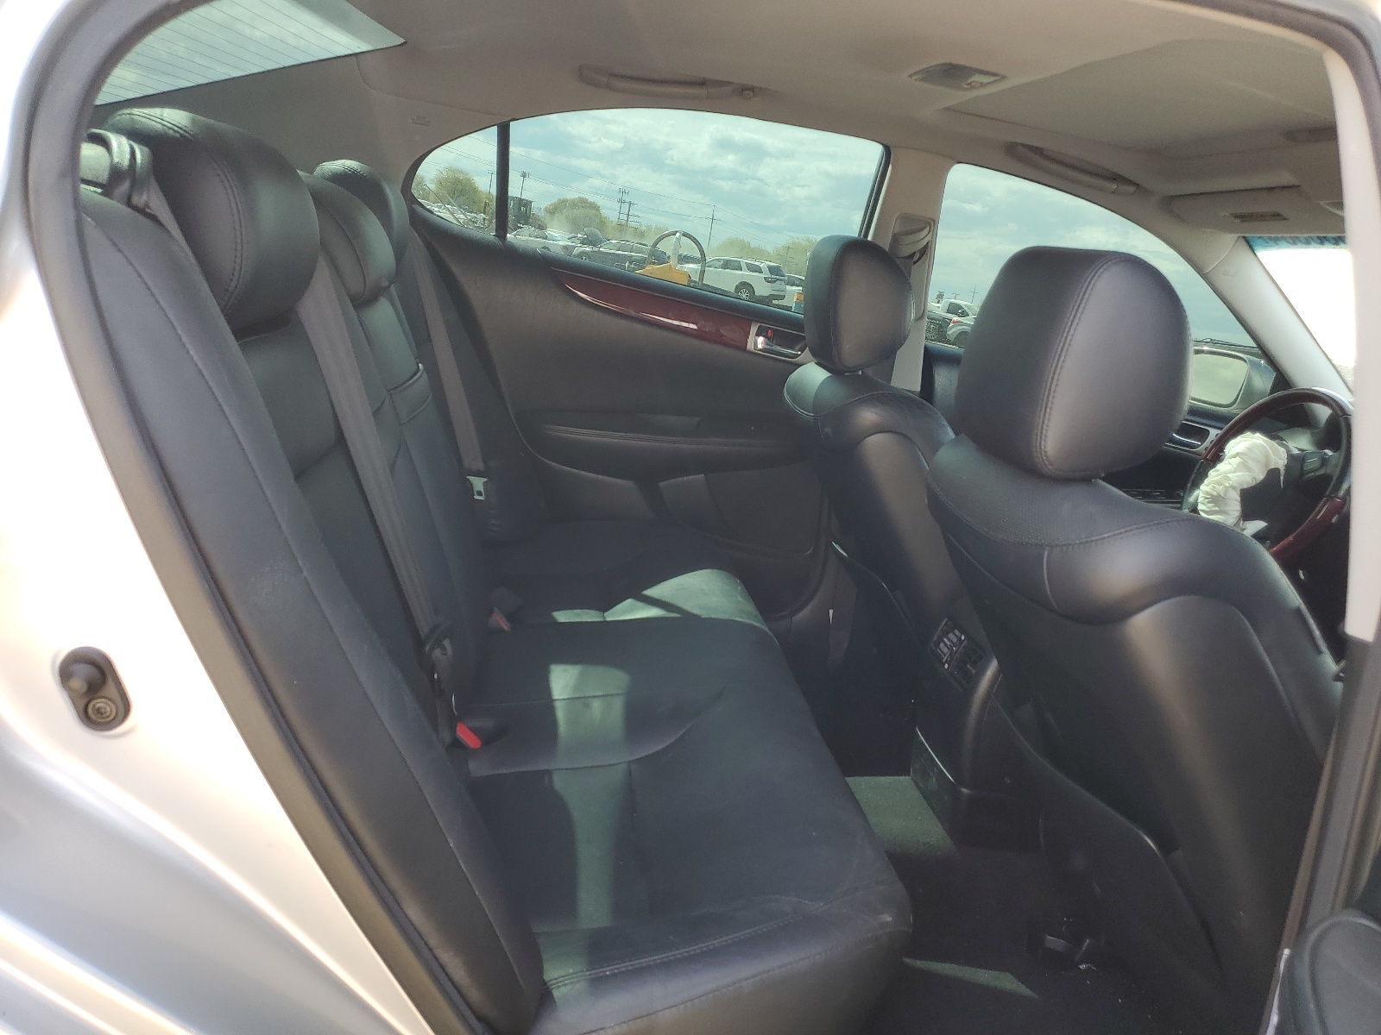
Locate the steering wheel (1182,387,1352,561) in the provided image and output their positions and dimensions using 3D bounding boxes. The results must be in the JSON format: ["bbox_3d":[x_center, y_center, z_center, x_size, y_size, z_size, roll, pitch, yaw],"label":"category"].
[{"bbox_3d":[1.053,-0.071,1.909,0.110,0.390,0.390,31,9,-15],"label":"steering wheel"}]

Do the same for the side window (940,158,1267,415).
[{"bbox_3d":[0.855,-0.441,2.091,0.900,0.380,0.040,7,33,-10],"label":"side window"}]

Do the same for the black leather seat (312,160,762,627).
[{"bbox_3d":[-0.293,-0.110,1.740,0.780,0.830,0.530,7,14,-10],"label":"black leather seat"}]

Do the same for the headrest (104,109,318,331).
[{"bbox_3d":[-0.405,-0.257,0.907,0.155,0.180,0.260,-8,16,-6],"label":"headrest"}]

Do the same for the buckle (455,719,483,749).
[{"bbox_3d":[-0.262,0.258,1.229,0.022,0.035,0.030,-10,17,-6],"label":"buckle"}]

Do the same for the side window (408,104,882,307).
[{"bbox_3d":[-0.083,-0.584,1.912,0.840,0.340,0.040,7,33,-10],"label":"side window"}]

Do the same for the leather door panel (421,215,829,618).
[{"bbox_3d":[-0.097,-0.154,2.040,0.920,0.690,0.140,7,14,-10],"label":"leather door panel"}]

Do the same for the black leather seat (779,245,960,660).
[{"bbox_3d":[0.542,0.064,1.871,0.840,0.990,0.530,7,14,-10],"label":"black leather seat"}]

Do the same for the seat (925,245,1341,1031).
[{"bbox_3d":[0.644,0.256,1.184,0.840,0.990,0.530,7,14,-10],"label":"seat"}]

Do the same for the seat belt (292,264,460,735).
[{"bbox_3d":[-0.335,-0.002,1.166,0.070,0.600,0.070,-13,17,-5],"label":"seat belt"}]

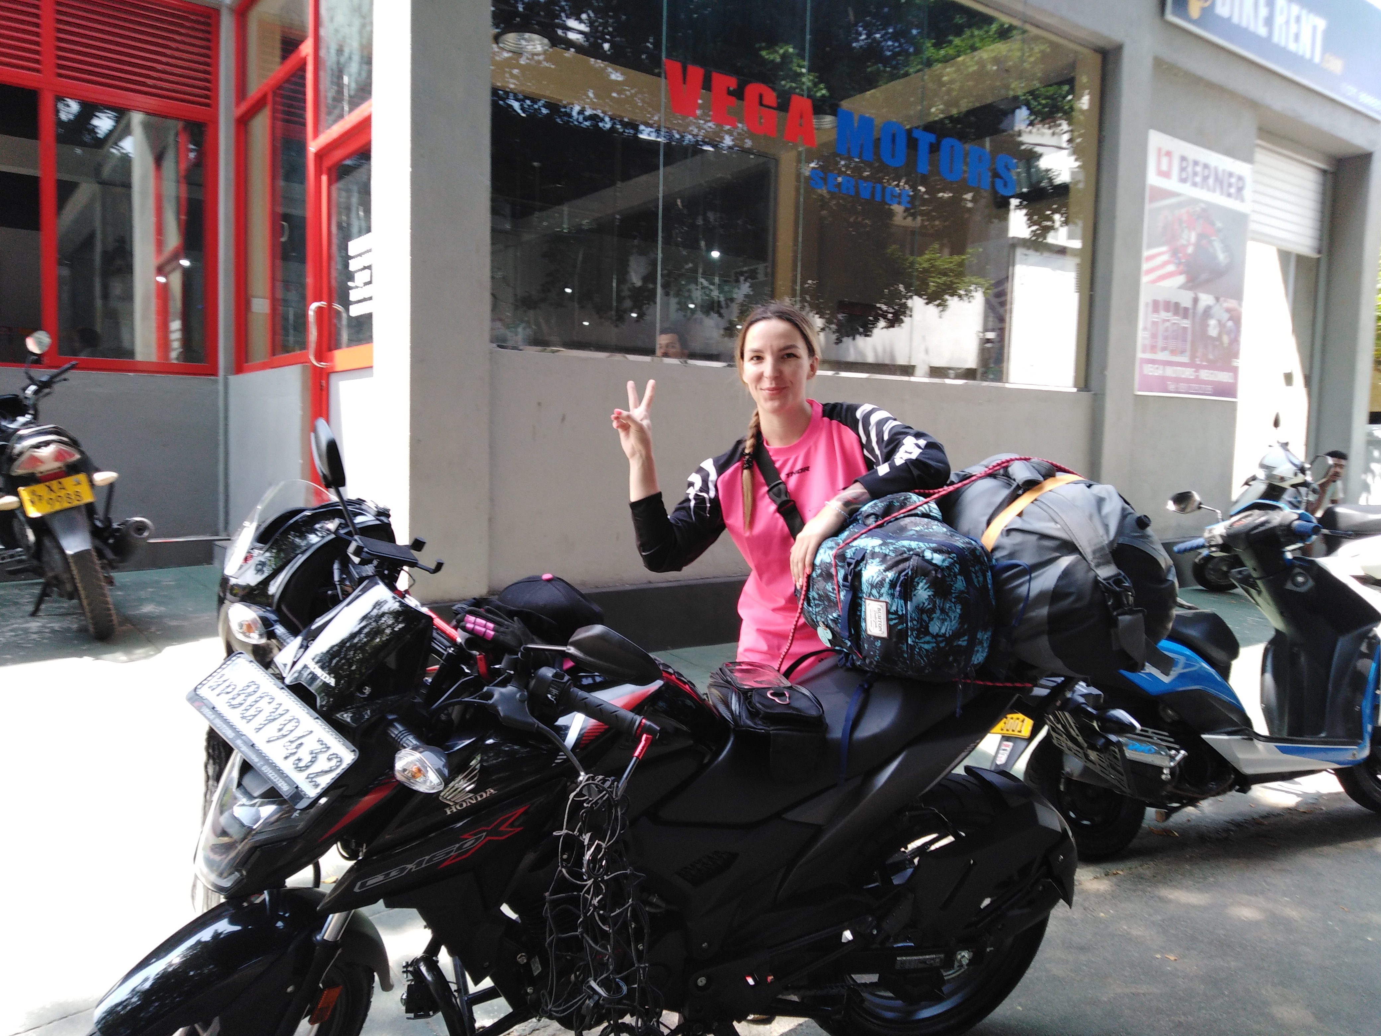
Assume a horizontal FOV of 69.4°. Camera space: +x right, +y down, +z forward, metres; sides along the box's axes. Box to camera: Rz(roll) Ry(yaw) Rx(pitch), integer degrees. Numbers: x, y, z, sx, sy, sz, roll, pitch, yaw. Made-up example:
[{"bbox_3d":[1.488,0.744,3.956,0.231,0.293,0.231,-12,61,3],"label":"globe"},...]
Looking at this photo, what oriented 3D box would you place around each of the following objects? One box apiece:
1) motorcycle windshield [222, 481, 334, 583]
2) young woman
[{"bbox_3d":[-0.792,0.026,1.930,0.200,0.190,0.240,1,4,-6],"label":"motorcycle windshield"},{"bbox_3d":[0.166,0.345,2.117,0.680,1.580,0.440,2,4,5],"label":"young woman"}]

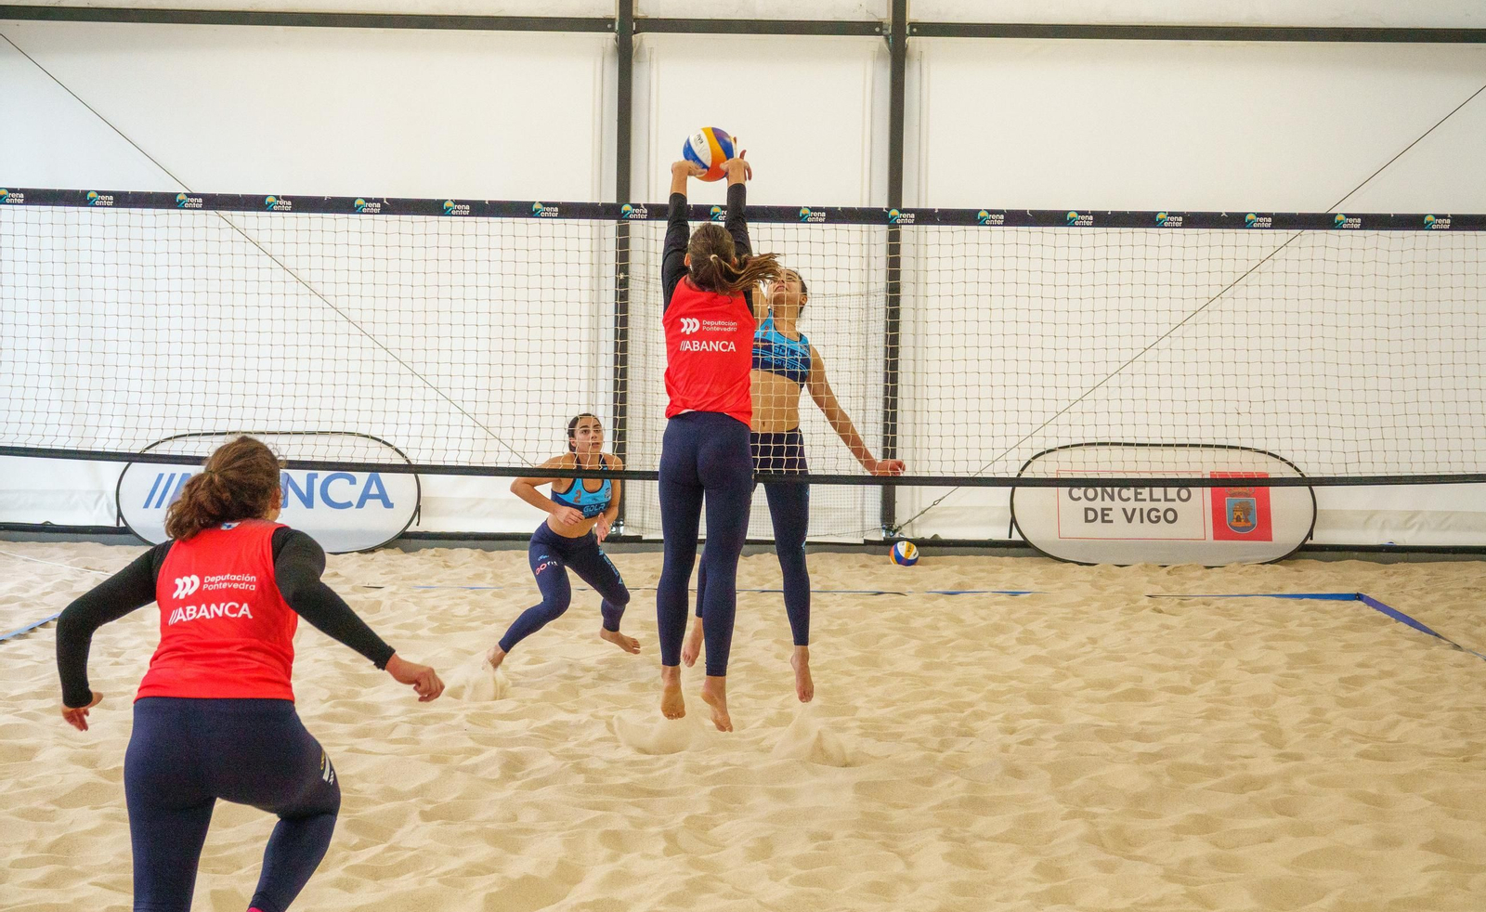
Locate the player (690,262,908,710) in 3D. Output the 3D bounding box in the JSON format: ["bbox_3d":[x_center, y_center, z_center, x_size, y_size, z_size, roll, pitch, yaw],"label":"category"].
[{"bbox_3d":[0.206,-0.059,11.520,0.860,2.074,0.620,0,3,-12],"label":"player"}]

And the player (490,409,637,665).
[{"bbox_3d":[-0.941,0.447,15.050,0.820,1.320,0.750,-1,4,-28],"label":"player"}]

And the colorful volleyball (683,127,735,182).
[{"bbox_3d":[-0.131,-1.162,11.150,0.213,0.213,0.213,1,3,0],"label":"colorful volleyball"}]

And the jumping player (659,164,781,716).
[{"bbox_3d":[-0.096,-0.081,10.580,0.460,2.102,0.800,1,3,0],"label":"jumping player"}]

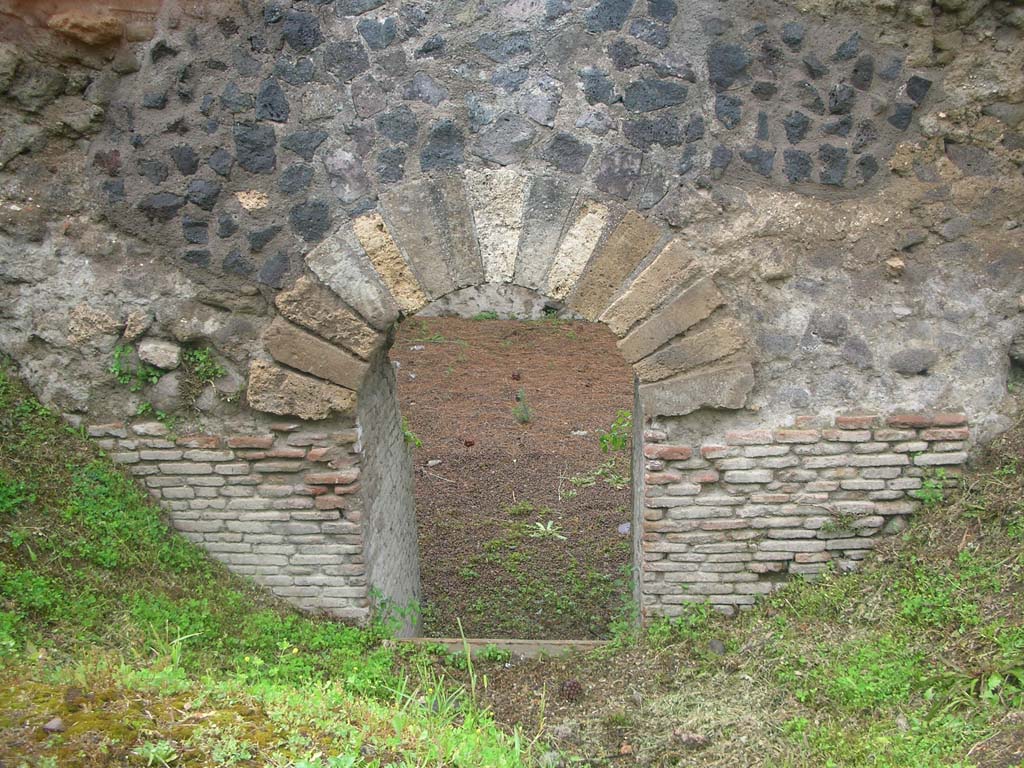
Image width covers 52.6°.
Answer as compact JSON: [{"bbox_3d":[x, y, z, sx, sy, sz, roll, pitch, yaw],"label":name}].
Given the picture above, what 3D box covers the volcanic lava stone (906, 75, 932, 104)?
[{"bbox_3d":[1.749,-1.264,4.444,0.111,0.123,0.100,-1,12,0],"label":"volcanic lava stone"}]

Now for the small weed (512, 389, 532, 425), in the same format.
[{"bbox_3d":[0.094,0.193,9.300,0.180,0.327,0.171,0,7,0],"label":"small weed"}]

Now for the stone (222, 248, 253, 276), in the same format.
[{"bbox_3d":[-1.246,-0.553,4.717,0.145,0.118,0.088,0,7,0],"label":"stone"}]

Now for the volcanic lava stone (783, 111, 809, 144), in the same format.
[{"bbox_3d":[1.231,-1.110,4.481,0.120,0.142,0.111,-1,12,0],"label":"volcanic lava stone"}]

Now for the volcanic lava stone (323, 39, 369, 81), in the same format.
[{"bbox_3d":[-0.727,-1.436,4.643,0.216,0.179,0.148,-1,9,5],"label":"volcanic lava stone"}]

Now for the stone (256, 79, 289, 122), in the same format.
[{"bbox_3d":[-1.075,-1.286,4.719,0.148,0.192,0.126,-1,9,5],"label":"stone"}]

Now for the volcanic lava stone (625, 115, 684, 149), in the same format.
[{"bbox_3d":[0.616,-1.098,4.504,0.249,0.142,0.160,-1,12,0],"label":"volcanic lava stone"}]

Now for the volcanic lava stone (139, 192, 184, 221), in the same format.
[{"bbox_3d":[-1.544,-0.782,4.560,0.200,0.120,0.132,-1,12,0],"label":"volcanic lava stone"}]

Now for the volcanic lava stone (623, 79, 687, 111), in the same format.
[{"bbox_3d":[0.620,-1.247,4.476,0.281,0.140,0.169,-1,12,0],"label":"volcanic lava stone"}]

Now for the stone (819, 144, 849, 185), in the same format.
[{"bbox_3d":[1.448,-0.986,4.663,0.134,0.184,0.101,0,7,0],"label":"stone"}]

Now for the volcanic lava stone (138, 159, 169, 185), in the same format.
[{"bbox_3d":[-1.616,-0.958,4.666,0.134,0.116,0.087,0,7,0],"label":"volcanic lava stone"}]

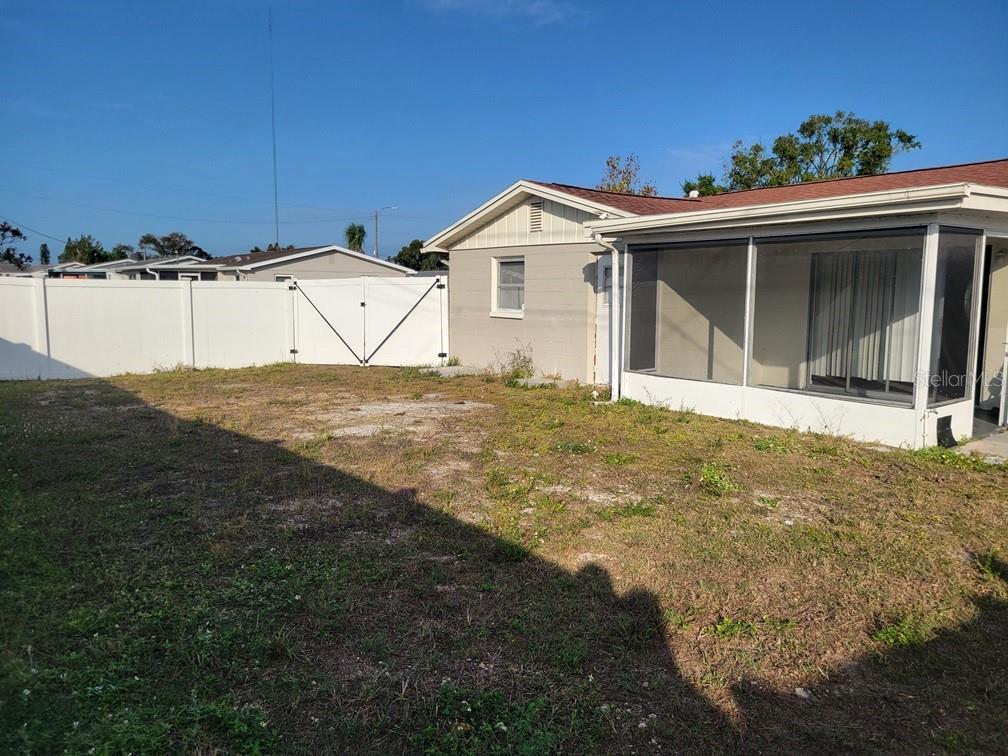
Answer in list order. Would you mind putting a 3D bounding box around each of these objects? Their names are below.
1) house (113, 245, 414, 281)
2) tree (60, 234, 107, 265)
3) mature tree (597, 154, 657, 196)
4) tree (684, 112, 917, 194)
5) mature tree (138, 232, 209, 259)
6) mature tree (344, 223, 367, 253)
[{"bbox_3d":[-13.624,-4.895,40.117,11.100,3.600,17.000,-4,8,-35],"label":"house"},{"bbox_3d":[-48.177,-12.611,87.153,5.600,7.700,5.600,-3,8,-29],"label":"tree"},{"bbox_3d":[4.393,-4.813,27.626,3.200,6.510,3.200,1,7,9],"label":"mature tree"},{"bbox_3d":[11.531,-5.995,29.498,8.800,8.490,8.000,3,7,21],"label":"tree"},{"bbox_3d":[-38.716,-13.004,89.116,8.400,8.120,8.000,-3,7,-23],"label":"mature tree"},{"bbox_3d":[-16.416,-12.726,84.101,2.600,8.940,2.600,-1,7,-11],"label":"mature tree"}]

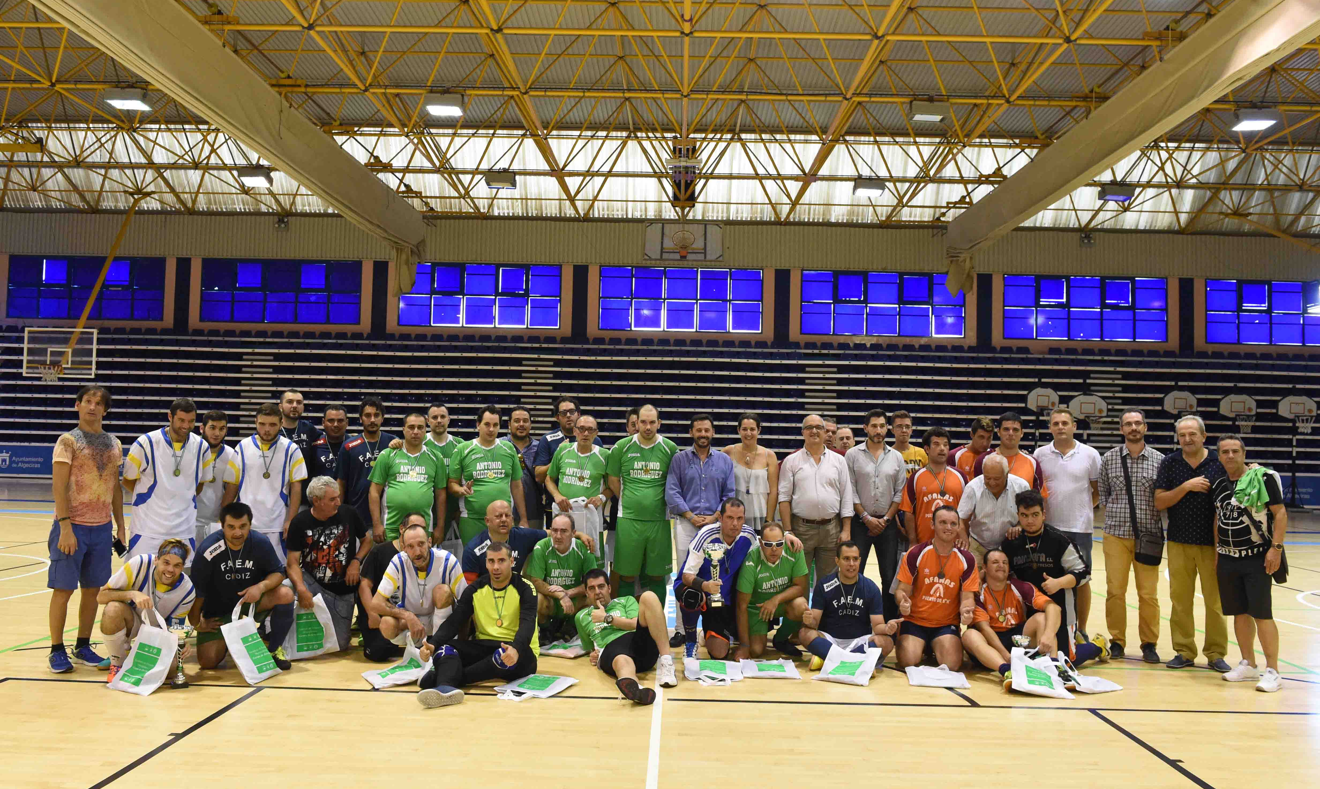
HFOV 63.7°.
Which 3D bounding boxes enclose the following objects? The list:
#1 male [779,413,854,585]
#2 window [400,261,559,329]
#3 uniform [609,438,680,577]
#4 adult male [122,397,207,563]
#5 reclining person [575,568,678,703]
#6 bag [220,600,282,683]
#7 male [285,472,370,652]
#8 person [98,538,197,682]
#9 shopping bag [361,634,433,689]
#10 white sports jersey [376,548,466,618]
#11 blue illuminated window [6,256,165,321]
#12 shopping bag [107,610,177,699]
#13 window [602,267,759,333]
[{"bbox_3d":[1.136,0.998,7.699,0.560,1.719,0.380,1,-2,8],"label":"male"},{"bbox_3d":[-5.069,-2.799,29.824,4.570,1.820,0.150,1,-2,1],"label":"window"},{"bbox_3d":[-0.116,0.801,7.678,0.520,1.035,0.360,1,-2,-4],"label":"uniform"},{"bbox_3d":[-3.494,0.886,7.484,0.550,1.740,0.340,2,-2,-23],"label":"adult male"},{"bbox_3d":[-0.224,1.452,6.667,0.650,0.700,1.050,2,-2,-5],"label":"reclining person"},{"bbox_3d":[-2.502,1.526,6.486,0.130,0.470,0.330,-33,-11,16],"label":"bag"},{"bbox_3d":[-2.383,1.184,7.596,0.620,1.197,0.750,2,-2,-12],"label":"male"},{"bbox_3d":[-3.153,1.307,6.574,0.580,0.840,0.660,2,-3,-17],"label":"person"},{"bbox_3d":[-1.654,1.679,6.670,0.430,0.170,0.360,-32,17,-31],"label":"shopping bag"},{"bbox_3d":[-1.536,1.221,6.836,0.550,0.470,0.400,1,-2,-5],"label":"white sports jersey"},{"bbox_3d":[-17.368,-3.213,32.159,4.707,1.876,0.150,1,-2,1],"label":"blue illuminated window"},{"bbox_3d":[-3.048,1.525,6.300,0.340,0.460,0.110,9,-33,22],"label":"shopping bag"},{"bbox_3d":[0.624,-2.836,31.842,4.880,1.930,0.120,1,-2,1],"label":"window"}]

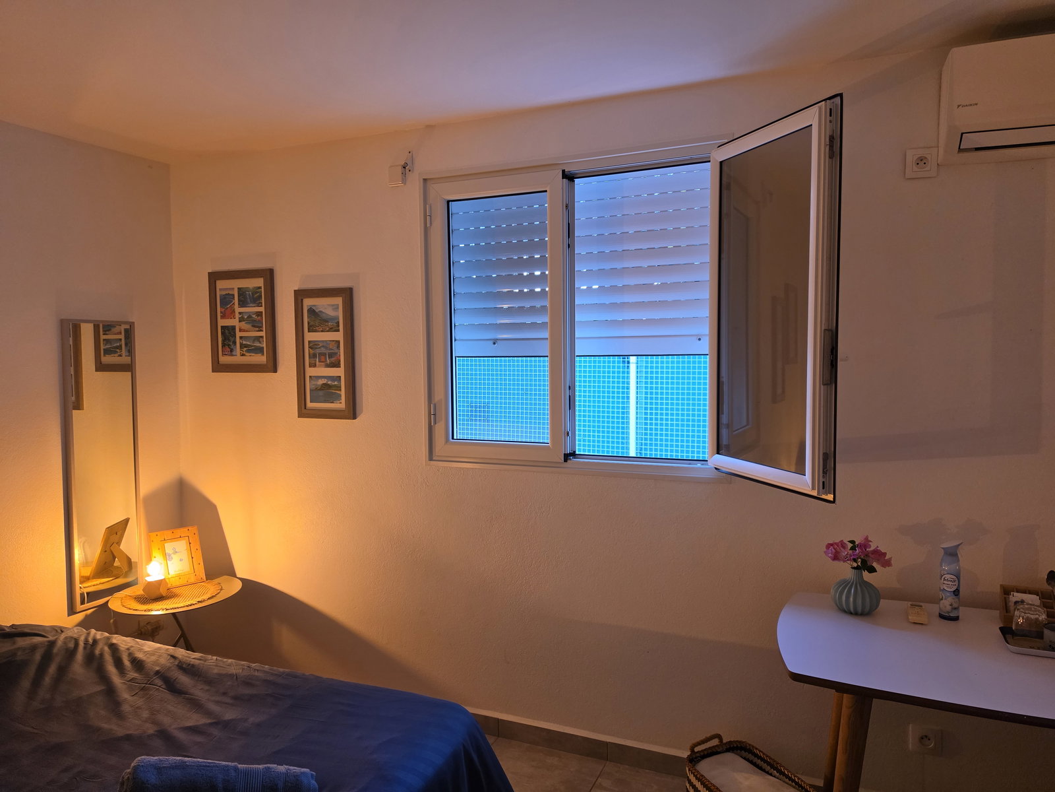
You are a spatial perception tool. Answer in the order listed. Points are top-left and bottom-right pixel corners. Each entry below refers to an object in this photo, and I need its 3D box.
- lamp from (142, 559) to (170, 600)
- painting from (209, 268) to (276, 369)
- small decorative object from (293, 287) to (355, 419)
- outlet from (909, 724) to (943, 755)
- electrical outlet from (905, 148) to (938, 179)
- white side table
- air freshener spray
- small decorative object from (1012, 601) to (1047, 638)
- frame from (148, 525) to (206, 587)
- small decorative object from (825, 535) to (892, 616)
[{"bbox_3d":[-1.563,0.766,2.951,0.098,0.152,0.098,-2,3,-28],"label":"lamp"},{"bbox_3d":[-1.304,-0.338,3.208,0.370,0.465,0.025,1,3,24],"label":"painting"},{"bbox_3d":[-0.875,-0.181,3.027,0.294,0.561,0.025,1,3,24],"label":"small decorative object"},{"bbox_3d":[1.234,1.068,2.170,0.085,0.085,0.014,1,3,24],"label":"outlet"},{"bbox_3d":[1.186,-0.699,2.106,0.085,0.087,0.014,1,3,24],"label":"electrical outlet"},{"bbox_3d":[-1.496,1.096,3.007,0.505,0.518,0.505,-2,3,-27],"label":"white side table"},{"bbox_3d":[1.216,0.531,2.015,0.054,0.218,0.056,1,3,37],"label":"air freshener spray"},{"bbox_3d":[1.350,0.598,1.883,0.075,0.078,0.075,1,3,36],"label":"small decorative object"},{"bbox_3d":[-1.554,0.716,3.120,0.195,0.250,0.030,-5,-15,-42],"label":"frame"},{"bbox_3d":[0.977,0.527,2.076,0.185,0.226,0.150,1,3,25],"label":"small decorative object"}]

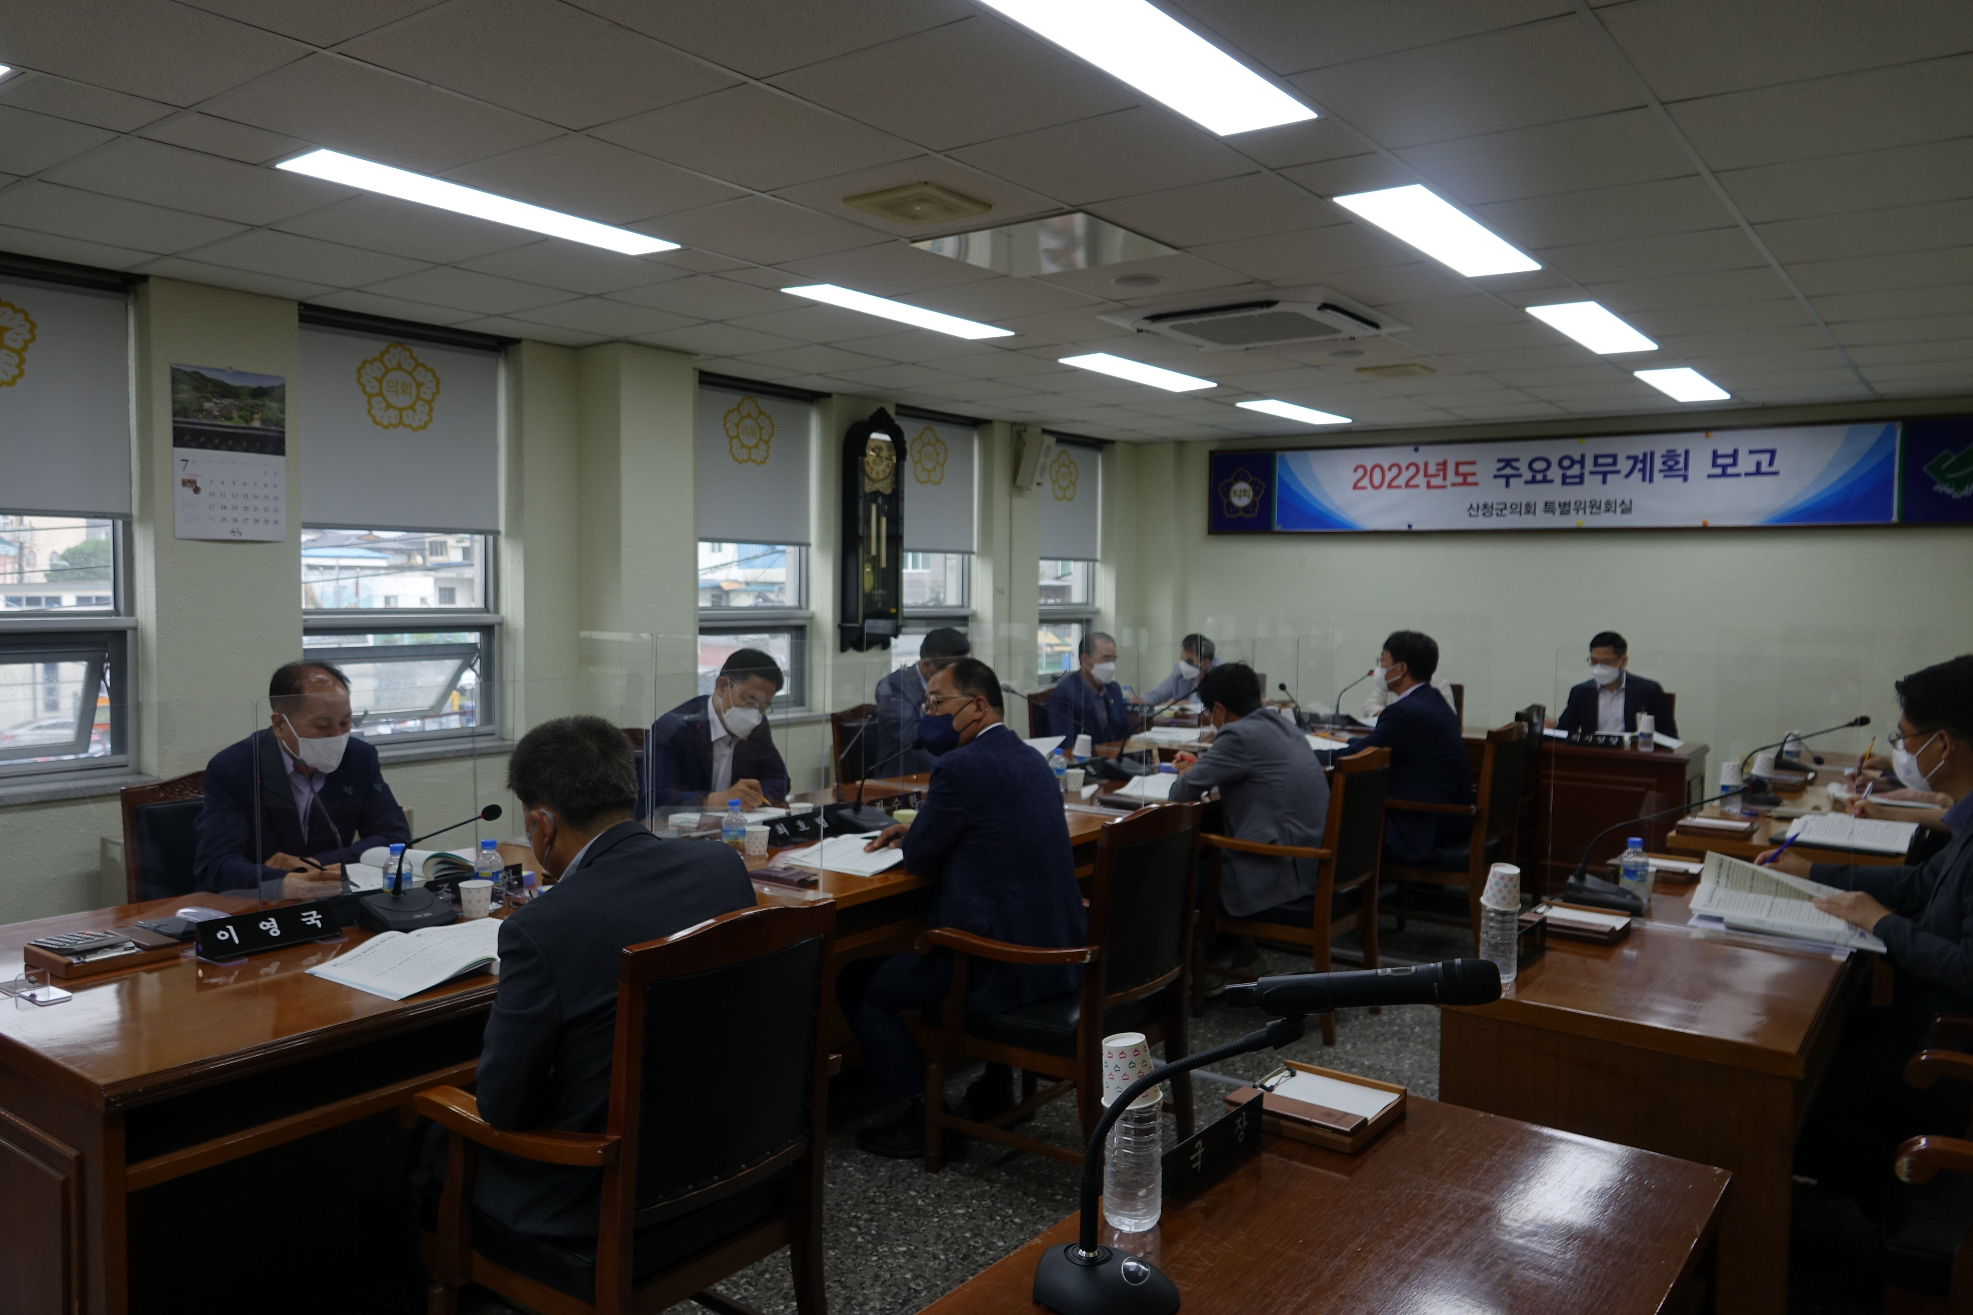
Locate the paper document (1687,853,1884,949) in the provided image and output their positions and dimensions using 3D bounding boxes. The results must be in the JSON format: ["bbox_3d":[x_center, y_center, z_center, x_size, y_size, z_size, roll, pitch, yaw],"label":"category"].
[{"bbox_3d":[1.869,0.565,3.098,0.360,0.090,0.420,3,4,38],"label":"paper document"}]

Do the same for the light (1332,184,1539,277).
[{"bbox_3d":[1.395,-1.284,3.974,0.280,0.050,1.180,3,4,37],"label":"light"}]

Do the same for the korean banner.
[{"bbox_3d":[3.533,-1.096,8.401,3.660,0.545,0.020,4,5,38],"label":"korean banner"}]

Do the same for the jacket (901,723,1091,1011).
[{"bbox_3d":[0.036,0.516,3.317,0.440,0.630,0.480,4,5,38],"label":"jacket"}]

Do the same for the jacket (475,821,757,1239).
[{"bbox_3d":[-0.642,0.598,2.361,0.480,0.620,0.510,3,4,38],"label":"jacket"}]

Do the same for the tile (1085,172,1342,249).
[{"bbox_3d":[0.657,-1.256,3.745,0.590,0.020,0.590,3,4,38],"label":"tile"}]

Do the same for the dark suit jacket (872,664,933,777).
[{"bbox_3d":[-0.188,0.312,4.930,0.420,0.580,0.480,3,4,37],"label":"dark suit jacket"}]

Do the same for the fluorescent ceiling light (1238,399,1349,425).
[{"bbox_3d":[1.933,-1.539,8.189,0.280,0.050,1.200,3,4,38],"label":"fluorescent ceiling light"}]

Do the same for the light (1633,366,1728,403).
[{"bbox_3d":[3.620,-1.420,6.849,0.280,0.050,1.200,3,4,38],"label":"light"}]

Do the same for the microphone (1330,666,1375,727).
[{"bbox_3d":[1.615,0.185,5.850,0.200,0.270,0.100,3,4,37],"label":"microphone"}]

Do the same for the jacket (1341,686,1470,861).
[{"bbox_3d":[1.605,0.433,5.047,0.430,0.630,0.480,4,5,38],"label":"jacket"}]

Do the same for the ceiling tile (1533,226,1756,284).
[{"bbox_3d":[2.105,-1.256,4.155,0.590,0.020,0.590,3,4,38],"label":"ceiling tile"}]

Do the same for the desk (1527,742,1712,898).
[{"bbox_3d":[2.875,0.785,6.494,1.160,0.750,0.680,3,4,38],"label":"desk"}]

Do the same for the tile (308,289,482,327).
[{"bbox_3d":[-2.333,-1.404,5.259,0.420,0.020,0.600,3,4,37],"label":"tile"}]

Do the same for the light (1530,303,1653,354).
[{"bbox_3d":[2.504,-1.360,5.396,0.280,0.050,1.180,3,4,37],"label":"light"}]

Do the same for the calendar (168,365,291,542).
[{"bbox_3d":[-2.845,-0.759,4.950,0.015,0.620,0.400,3,4,37],"label":"calendar"}]

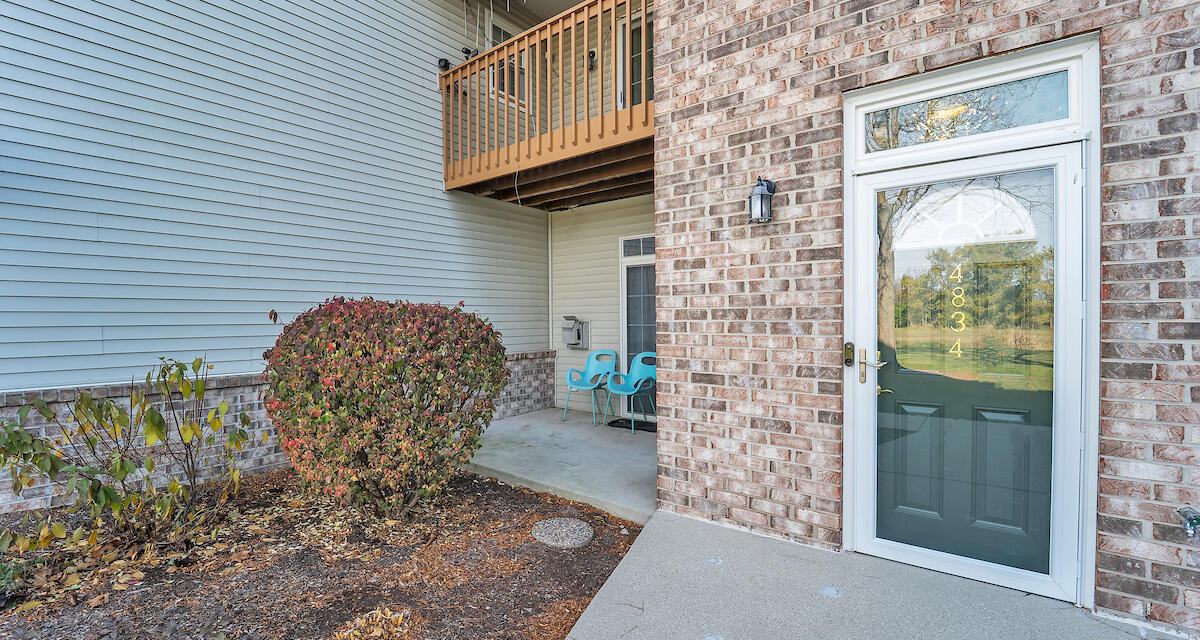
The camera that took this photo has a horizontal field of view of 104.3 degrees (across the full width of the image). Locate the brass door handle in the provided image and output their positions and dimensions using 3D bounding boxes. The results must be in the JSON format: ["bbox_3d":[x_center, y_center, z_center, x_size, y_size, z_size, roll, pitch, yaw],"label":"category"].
[{"bbox_3d":[1.426,0.247,2.435,0.135,0.180,0.075,0,0,34],"label":"brass door handle"}]

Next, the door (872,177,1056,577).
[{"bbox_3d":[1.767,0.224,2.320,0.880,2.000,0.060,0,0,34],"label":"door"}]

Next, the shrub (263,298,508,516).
[{"bbox_3d":[-1.400,0.610,3.240,1.460,1.440,1.460,0,0,-23],"label":"shrub"}]

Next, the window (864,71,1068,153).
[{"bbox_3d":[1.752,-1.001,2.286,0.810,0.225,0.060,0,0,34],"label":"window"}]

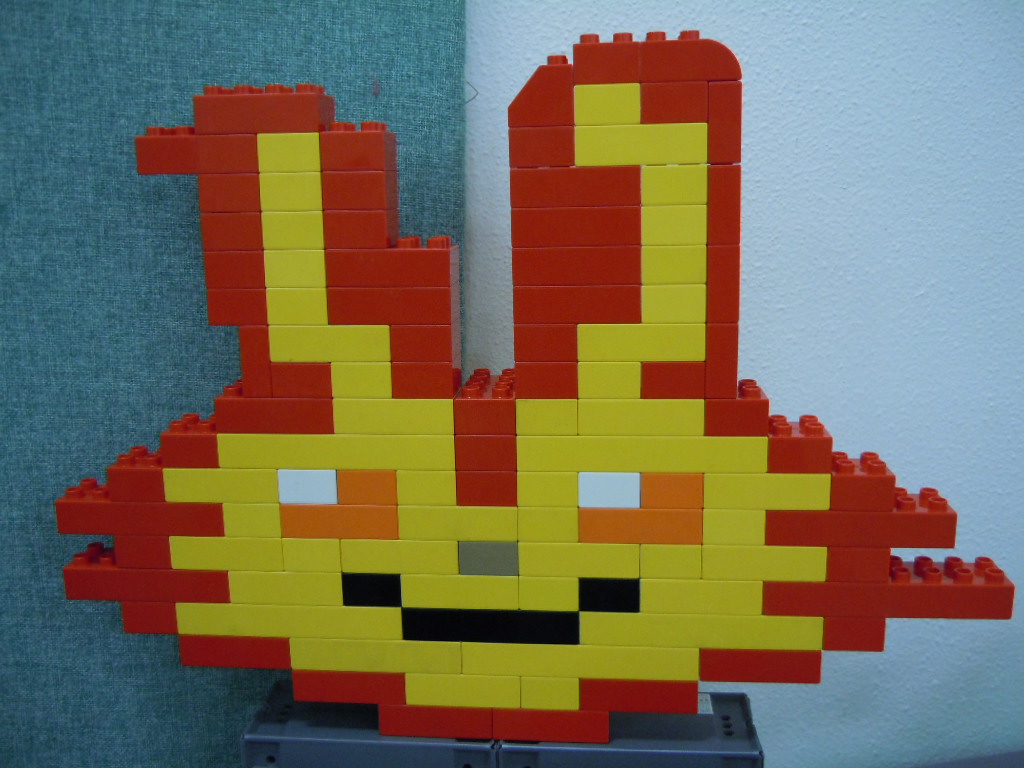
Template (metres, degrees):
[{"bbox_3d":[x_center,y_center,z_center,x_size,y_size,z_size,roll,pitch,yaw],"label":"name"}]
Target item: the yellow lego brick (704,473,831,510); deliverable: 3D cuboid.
[{"bbox_3d":[0.132,0.052,0.530,0.064,0.021,0.032,0,11,6],"label":"yellow lego brick"}]

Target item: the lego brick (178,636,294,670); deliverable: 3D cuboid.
[{"bbox_3d":[-0.153,0.145,0.575,0.064,0.023,0.032,0,11,6],"label":"lego brick"}]

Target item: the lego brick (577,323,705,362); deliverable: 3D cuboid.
[{"bbox_3d":[0.067,-0.024,0.522,0.064,0.021,0.032,0,11,6],"label":"lego brick"}]

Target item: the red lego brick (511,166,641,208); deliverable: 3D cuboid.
[{"bbox_3d":[0.032,-0.101,0.509,0.064,0.021,0.032,0,11,6],"label":"red lego brick"}]

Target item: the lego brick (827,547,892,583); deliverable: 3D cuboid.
[{"bbox_3d":[0.180,0.089,0.534,0.032,0.021,0.032,0,11,5],"label":"lego brick"}]

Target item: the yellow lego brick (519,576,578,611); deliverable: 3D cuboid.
[{"bbox_3d":[0.021,0.108,0.553,0.032,0.021,0.032,0,11,5],"label":"yellow lego brick"}]

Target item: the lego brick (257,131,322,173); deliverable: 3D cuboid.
[{"bbox_3d":[-0.110,-0.119,0.518,0.032,0.020,0.032,0,11,5],"label":"lego brick"}]

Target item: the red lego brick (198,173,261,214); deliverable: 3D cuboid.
[{"bbox_3d":[-0.141,-0.101,0.525,0.032,0.023,0.032,0,11,6],"label":"red lego brick"}]

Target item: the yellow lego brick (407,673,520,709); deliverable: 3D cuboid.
[{"bbox_3d":[-0.025,0.165,0.569,0.064,0.021,0.032,0,11,6],"label":"yellow lego brick"}]

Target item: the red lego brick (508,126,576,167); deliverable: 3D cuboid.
[{"bbox_3d":[0.017,-0.120,0.506,0.032,0.023,0.032,0,11,6],"label":"red lego brick"}]

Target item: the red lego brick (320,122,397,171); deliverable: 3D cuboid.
[{"bbox_3d":[-0.077,-0.120,0.514,0.032,0.024,0.032,0,10,6],"label":"red lego brick"}]

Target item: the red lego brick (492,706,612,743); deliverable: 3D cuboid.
[{"bbox_3d":[0.022,0.184,0.566,0.064,0.020,0.032,0,11,5],"label":"red lego brick"}]

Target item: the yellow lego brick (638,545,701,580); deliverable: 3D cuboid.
[{"bbox_3d":[0.084,0.089,0.541,0.032,0.020,0.032,0,11,5],"label":"yellow lego brick"}]

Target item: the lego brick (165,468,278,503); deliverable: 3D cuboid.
[{"bbox_3d":[-0.155,0.050,0.556,0.064,0.021,0.032,0,11,6],"label":"lego brick"}]

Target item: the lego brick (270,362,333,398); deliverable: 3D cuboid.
[{"bbox_3d":[-0.108,-0.006,0.543,0.032,0.021,0.032,0,11,5],"label":"lego brick"}]

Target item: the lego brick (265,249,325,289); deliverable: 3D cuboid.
[{"bbox_3d":[-0.109,-0.063,0.531,0.032,0.021,0.032,0,11,5],"label":"lego brick"}]

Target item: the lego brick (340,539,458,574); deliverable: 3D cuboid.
[{"bbox_3d":[-0.059,0.088,0.554,0.064,0.023,0.032,0,11,6],"label":"lego brick"}]

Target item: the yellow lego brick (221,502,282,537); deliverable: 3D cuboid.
[{"bbox_3d":[-0.139,0.071,0.561,0.032,0.021,0.032,0,11,5],"label":"yellow lego brick"}]

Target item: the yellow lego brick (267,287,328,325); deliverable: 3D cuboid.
[{"bbox_3d":[-0.109,-0.043,0.535,0.032,0.021,0.032,0,11,6],"label":"yellow lego brick"}]

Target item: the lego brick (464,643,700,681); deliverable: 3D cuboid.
[{"bbox_3d":[0.038,0.144,0.555,0.128,0.021,0.032,0,11,6],"label":"lego brick"}]

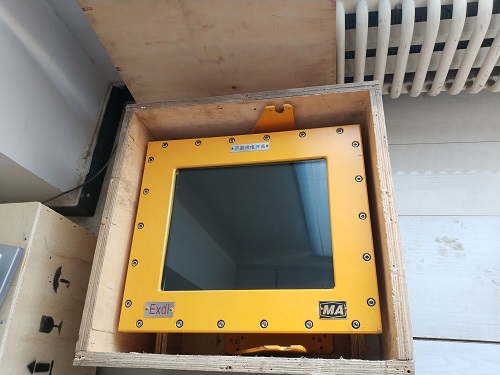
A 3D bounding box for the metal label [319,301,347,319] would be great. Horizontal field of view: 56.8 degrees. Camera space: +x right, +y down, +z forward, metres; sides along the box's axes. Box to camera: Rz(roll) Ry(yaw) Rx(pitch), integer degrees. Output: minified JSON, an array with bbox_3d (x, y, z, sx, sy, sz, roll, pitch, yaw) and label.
[{"bbox_3d":[0.152,0.226,0.851,0.050,0.003,0.033,-3,61,10],"label":"metal label"}]

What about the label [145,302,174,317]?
[{"bbox_3d":[-0.179,0.241,0.912,0.060,0.003,0.031,-3,61,10],"label":"label"}]

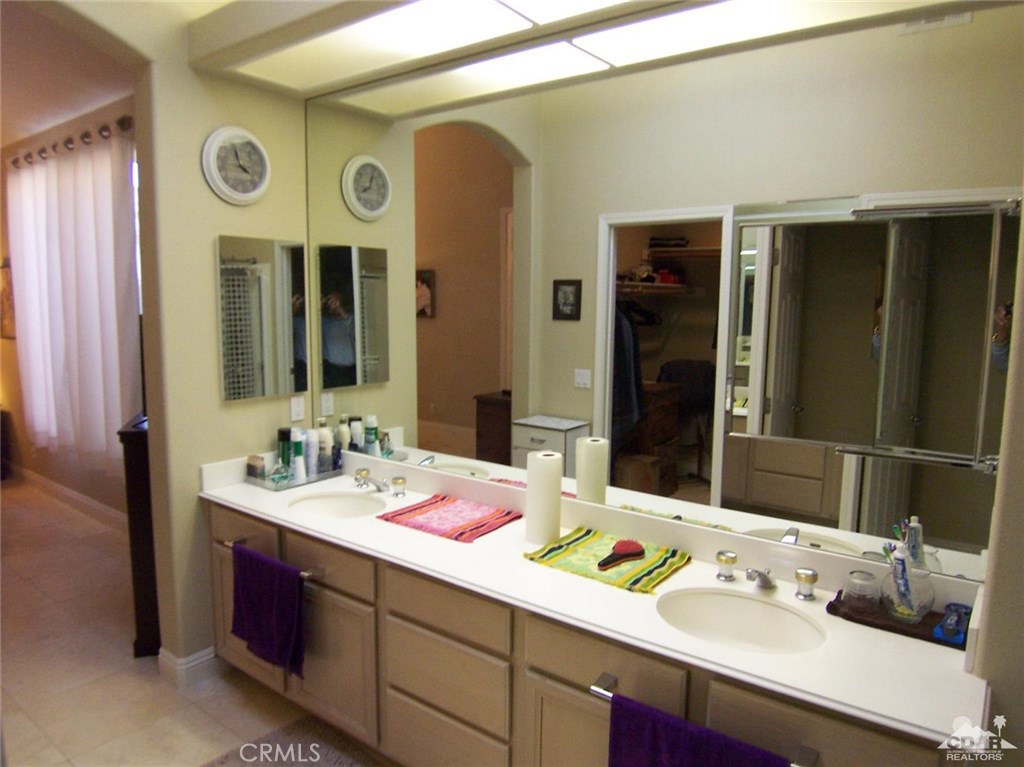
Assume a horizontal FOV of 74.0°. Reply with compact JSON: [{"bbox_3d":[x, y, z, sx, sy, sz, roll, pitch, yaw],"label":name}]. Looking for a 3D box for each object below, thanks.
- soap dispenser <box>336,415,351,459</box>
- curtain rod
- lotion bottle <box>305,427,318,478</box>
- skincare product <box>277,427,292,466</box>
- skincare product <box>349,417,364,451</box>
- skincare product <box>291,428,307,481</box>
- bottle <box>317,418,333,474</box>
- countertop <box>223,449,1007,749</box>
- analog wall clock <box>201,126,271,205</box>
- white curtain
[{"bbox_3d":[-0.768,0.263,3.122,0.060,0.250,0.060,6,8,36],"label":"soap dispenser"},{"bbox_3d":[-2.973,-1.590,4.518,2.050,0.070,0.080,6,9,38],"label":"curtain rod"},{"bbox_3d":[-0.868,0.300,2.972,0.048,0.205,0.045,-1,7,-16],"label":"lotion bottle"},{"bbox_3d":[-0.989,0.297,2.966,0.055,0.205,0.055,-1,7,-19],"label":"skincare product"},{"bbox_3d":[-0.723,0.276,3.174,0.052,0.215,0.048,-1,7,-13],"label":"skincare product"},{"bbox_3d":[-0.915,0.300,2.903,0.058,0.222,0.052,-1,7,-18],"label":"skincare product"},{"bbox_3d":[-0.836,0.274,3.029,0.060,0.250,0.060,6,8,36],"label":"bottle"},{"bbox_3d":[-0.039,0.477,2.184,2.585,0.130,0.582,6,8,36],"label":"countertop"},{"bbox_3d":[-1.099,-0.872,2.721,0.042,0.300,0.295,6,8,36],"label":"analog wall clock"},{"bbox_3d":[-2.981,-0.567,4.635,1.980,2.090,0.110,6,9,38],"label":"white curtain"}]

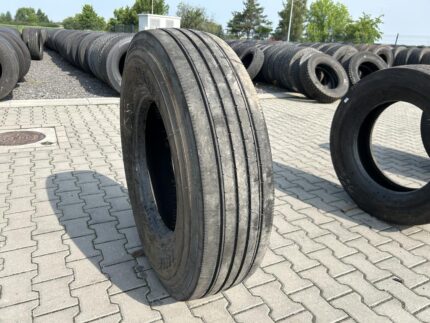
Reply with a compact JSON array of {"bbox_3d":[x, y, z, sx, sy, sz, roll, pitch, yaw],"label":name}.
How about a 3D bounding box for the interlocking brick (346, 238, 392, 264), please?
[{"bbox_3d":[0.839,0.515,1.795,0.162,0.070,0.198,-7,22,-27],"label":"interlocking brick"}]

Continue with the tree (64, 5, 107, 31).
[{"bbox_3d":[-15.265,-16.300,37.921,5.200,4.200,4.800,-4,22,-20],"label":"tree"}]

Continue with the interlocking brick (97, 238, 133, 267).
[{"bbox_3d":[-0.511,0.486,1.639,0.162,0.070,0.198,-7,22,-27],"label":"interlocking brick"}]

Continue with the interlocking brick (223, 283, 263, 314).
[{"bbox_3d":[0.090,0.603,1.411,0.161,0.070,0.198,-7,22,-27],"label":"interlocking brick"}]

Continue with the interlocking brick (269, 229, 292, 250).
[{"bbox_3d":[0.328,0.462,1.853,0.162,0.070,0.198,-7,22,-27],"label":"interlocking brick"}]

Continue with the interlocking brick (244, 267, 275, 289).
[{"bbox_3d":[0.168,0.556,1.556,0.161,0.070,0.198,-7,22,-27],"label":"interlocking brick"}]

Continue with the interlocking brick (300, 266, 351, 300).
[{"bbox_3d":[0.511,0.593,1.522,0.162,0.070,0.198,-7,22,-27],"label":"interlocking brick"}]

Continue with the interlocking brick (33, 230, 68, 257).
[{"bbox_3d":[-0.852,0.450,1.677,0.162,0.070,0.198,-7,22,-27],"label":"interlocking brick"}]

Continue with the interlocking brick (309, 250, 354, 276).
[{"bbox_3d":[0.590,0.545,1.668,0.162,0.070,0.198,-7,22,-27],"label":"interlocking brick"}]

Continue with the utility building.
[{"bbox_3d":[-4.524,-10.584,26.486,2.833,2.420,1.650,-12,26,-35],"label":"utility building"}]

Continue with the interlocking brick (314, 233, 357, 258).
[{"bbox_3d":[0.664,0.496,1.809,0.161,0.070,0.198,-7,22,-27],"label":"interlocking brick"}]

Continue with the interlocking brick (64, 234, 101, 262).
[{"bbox_3d":[-0.682,0.466,1.654,0.161,0.070,0.198,-7,22,-27],"label":"interlocking brick"}]

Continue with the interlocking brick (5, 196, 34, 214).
[{"bbox_3d":[-1.206,0.299,2.023,0.161,0.070,0.198,-7,22,-27],"label":"interlocking brick"}]

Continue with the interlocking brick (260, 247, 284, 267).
[{"bbox_3d":[0.249,0.510,1.707,0.162,0.070,0.198,-7,22,-27],"label":"interlocking brick"}]

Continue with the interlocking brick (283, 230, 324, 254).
[{"bbox_3d":[0.499,0.480,1.833,0.162,0.070,0.198,-7,22,-27],"label":"interlocking brick"}]

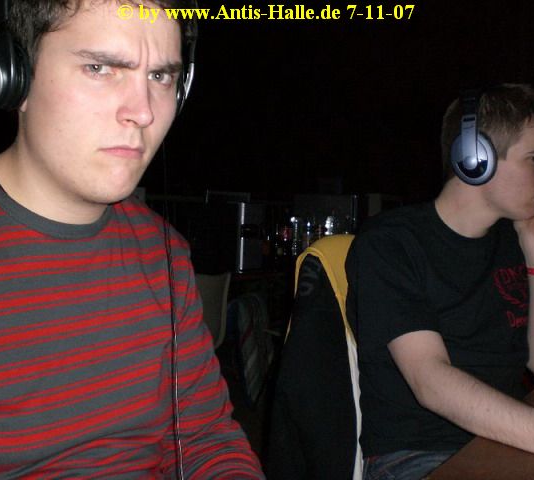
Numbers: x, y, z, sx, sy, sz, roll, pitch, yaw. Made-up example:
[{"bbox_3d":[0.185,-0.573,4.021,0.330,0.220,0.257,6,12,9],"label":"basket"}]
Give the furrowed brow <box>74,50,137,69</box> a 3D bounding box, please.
[{"bbox_3d":[-0.150,-0.167,0.652,0.056,0.013,0.015,6,6,-27],"label":"furrowed brow"}]

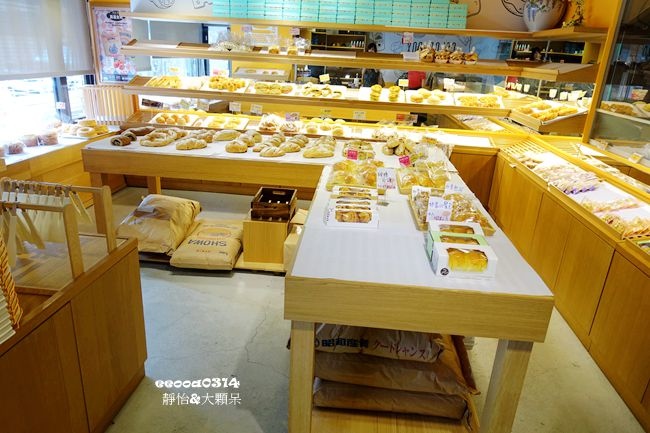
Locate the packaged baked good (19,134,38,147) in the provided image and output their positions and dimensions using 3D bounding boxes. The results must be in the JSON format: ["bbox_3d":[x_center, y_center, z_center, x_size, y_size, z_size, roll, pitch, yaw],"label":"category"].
[{"bbox_3d":[-2.415,-0.633,3.541,0.115,0.085,0.115,4,21,3],"label":"packaged baked good"}]

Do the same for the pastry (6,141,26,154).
[{"bbox_3d":[-2.344,-0.527,3.288,0.110,0.082,0.115,4,21,3],"label":"pastry"}]

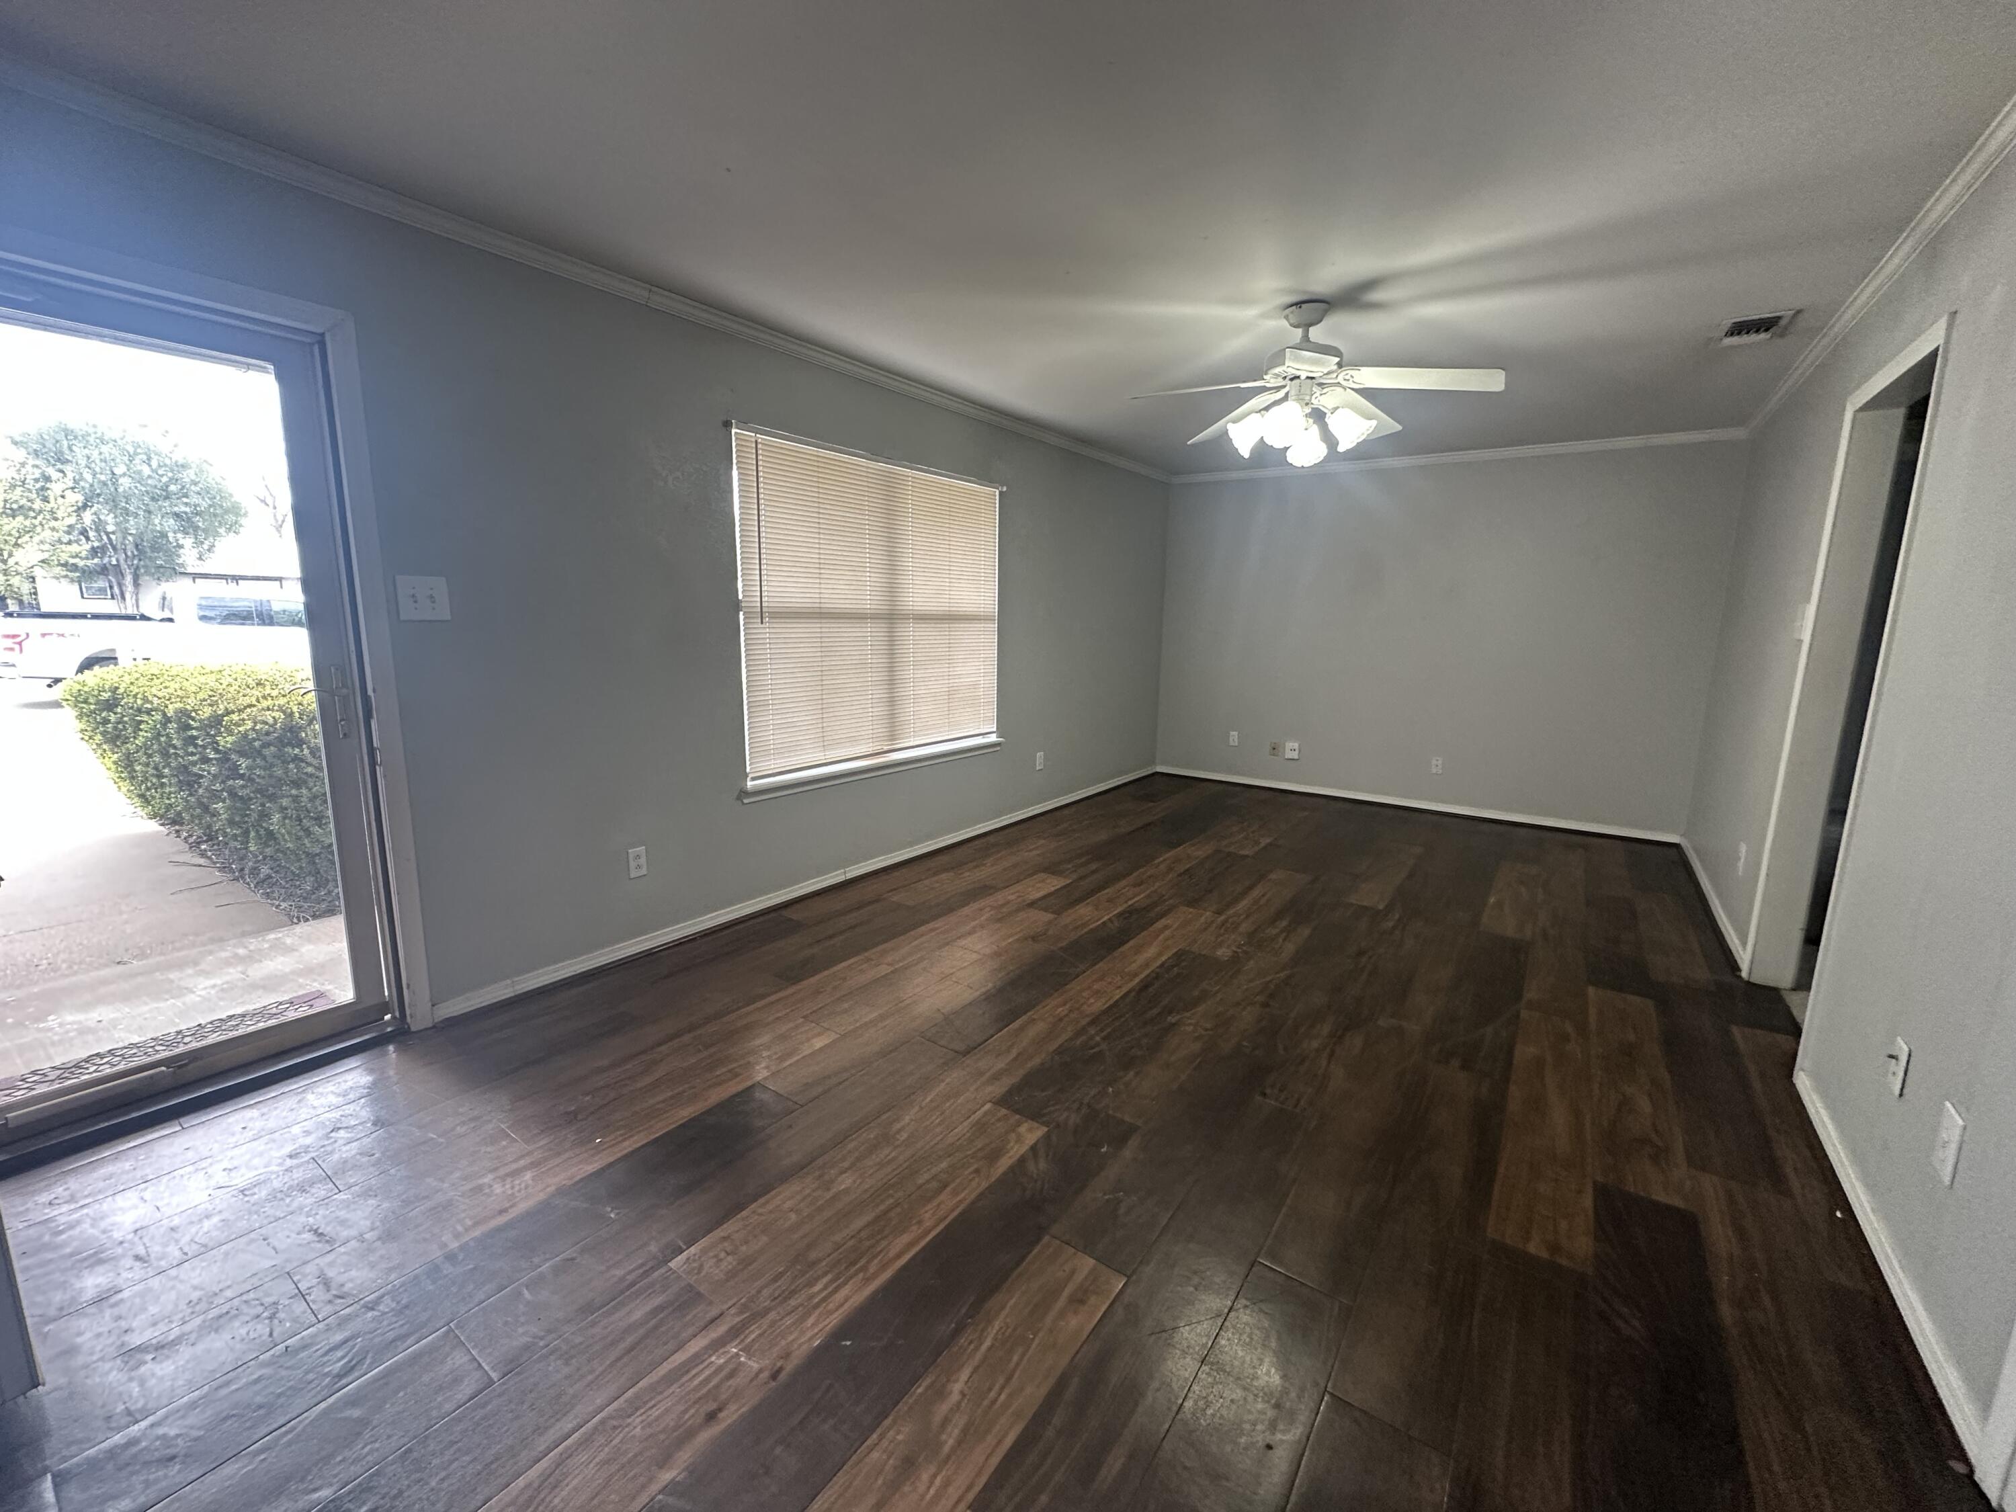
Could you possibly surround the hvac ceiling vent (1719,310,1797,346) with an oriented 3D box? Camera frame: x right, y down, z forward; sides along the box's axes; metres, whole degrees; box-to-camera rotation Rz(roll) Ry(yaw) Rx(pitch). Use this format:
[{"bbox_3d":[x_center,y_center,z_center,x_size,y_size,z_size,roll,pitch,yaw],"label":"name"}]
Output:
[{"bbox_3d":[2.842,-1.617,3.109,0.215,0.020,0.355,8,12,34],"label":"hvac ceiling vent"}]

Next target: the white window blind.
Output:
[{"bbox_3d":[-0.590,-0.720,4.135,0.050,1.445,1.845,8,12,34],"label":"white window blind"}]

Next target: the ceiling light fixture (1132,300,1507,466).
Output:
[{"bbox_3d":[1.106,-1.365,2.988,1.260,0.535,1.270,8,12,34],"label":"ceiling light fixture"}]

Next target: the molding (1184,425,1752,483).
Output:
[{"bbox_3d":[2.766,-2.034,5.621,3.543,0.056,0.042,8,12,34],"label":"molding"}]

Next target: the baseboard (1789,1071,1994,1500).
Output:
[{"bbox_3d":[1.922,1.026,1.832,0.016,0.056,1.365,8,12,34],"label":"baseboard"}]

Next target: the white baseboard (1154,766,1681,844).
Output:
[{"bbox_3d":[2.733,0.314,6.037,3.543,0.056,0.016,8,12,34],"label":"white baseboard"}]

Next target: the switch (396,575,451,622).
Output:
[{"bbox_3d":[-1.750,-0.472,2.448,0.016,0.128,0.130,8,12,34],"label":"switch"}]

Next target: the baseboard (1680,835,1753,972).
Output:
[{"bbox_3d":[3.516,0.661,4.103,0.016,0.056,2.353,8,12,34],"label":"baseboard"}]

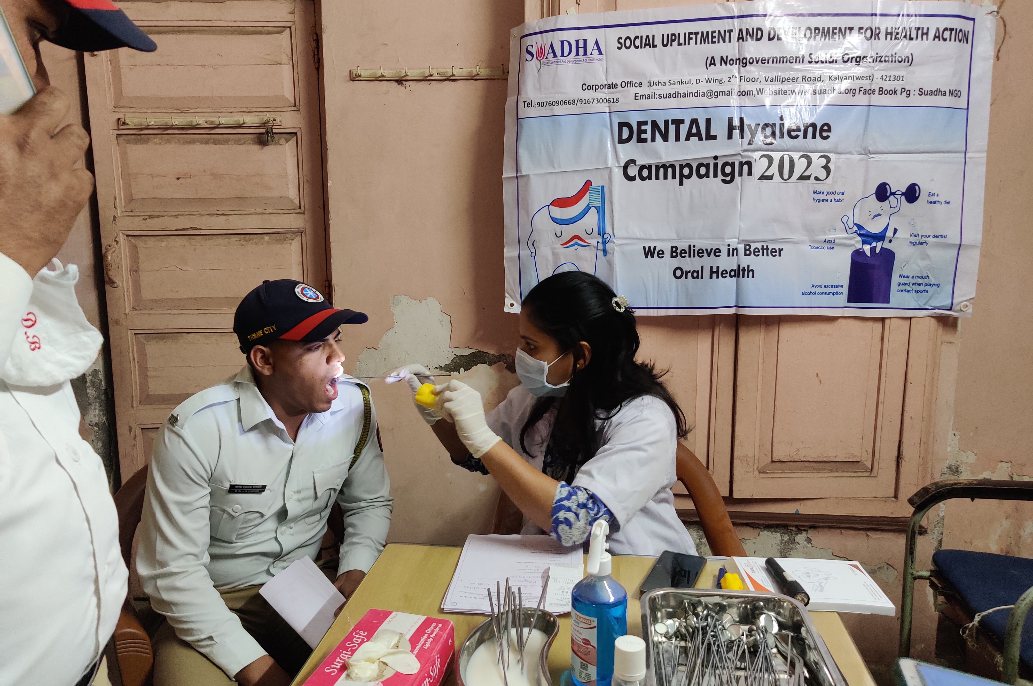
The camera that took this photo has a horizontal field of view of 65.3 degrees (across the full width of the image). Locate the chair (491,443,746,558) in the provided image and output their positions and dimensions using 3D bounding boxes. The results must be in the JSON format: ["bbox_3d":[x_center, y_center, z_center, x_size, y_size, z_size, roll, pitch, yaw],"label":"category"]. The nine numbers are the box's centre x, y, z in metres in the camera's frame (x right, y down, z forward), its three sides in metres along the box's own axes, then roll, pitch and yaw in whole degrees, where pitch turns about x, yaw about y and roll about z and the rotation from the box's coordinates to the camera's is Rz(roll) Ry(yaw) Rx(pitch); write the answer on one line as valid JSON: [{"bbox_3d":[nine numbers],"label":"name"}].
[{"bbox_3d":[0.207,0.662,1.739,0.570,0.820,0.560,1,9,4],"label":"chair"}]

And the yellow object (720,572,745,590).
[{"bbox_3d":[0.338,0.378,1.265,0.037,0.034,0.037,1,9,4],"label":"yellow object"}]

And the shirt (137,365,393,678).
[{"bbox_3d":[-0.487,0.287,1.581,0.470,0.480,0.420,-4,10,-24],"label":"shirt"}]

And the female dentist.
[{"bbox_3d":[0.110,0.475,1.614,0.560,1.230,0.500,-9,13,-43],"label":"female dentist"}]

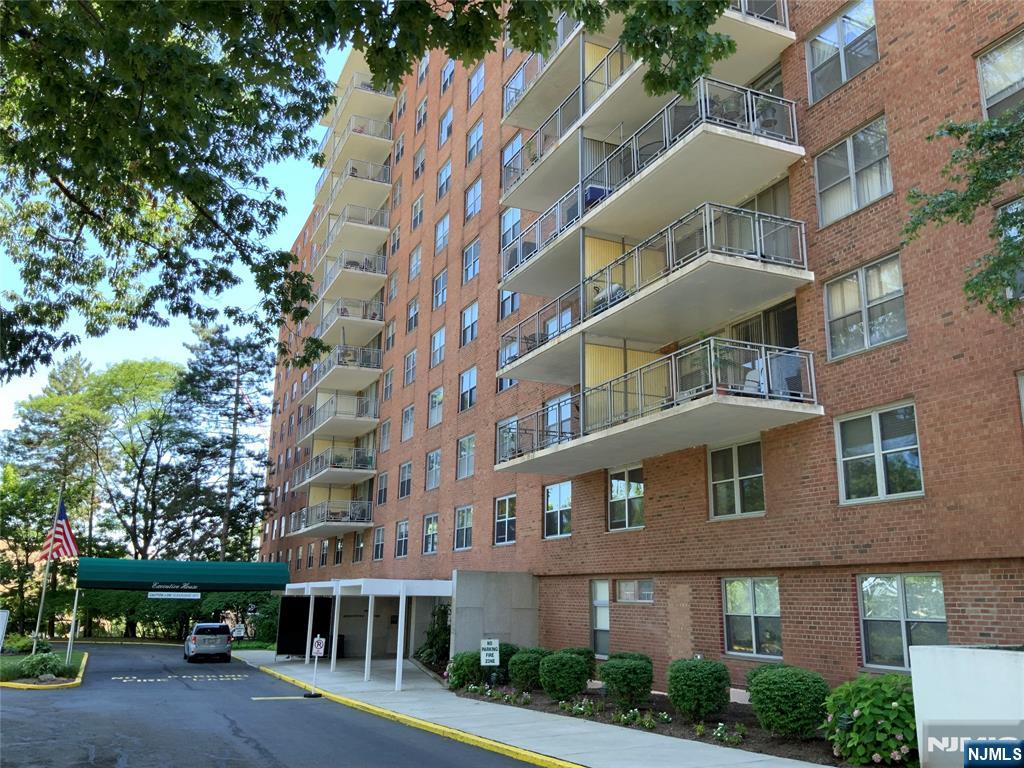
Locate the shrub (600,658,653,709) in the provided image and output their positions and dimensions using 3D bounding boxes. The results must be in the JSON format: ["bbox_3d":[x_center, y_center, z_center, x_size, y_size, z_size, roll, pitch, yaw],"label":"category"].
[{"bbox_3d":[2.349,6.103,17.610,1.050,0.980,1.050,1,-14,0],"label":"shrub"}]

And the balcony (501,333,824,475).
[{"bbox_3d":[2.664,0.795,19.750,2.350,1.030,9.590,7,-15,-23],"label":"balcony"}]

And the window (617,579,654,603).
[{"bbox_3d":[3.078,5.212,21.520,0.150,0.550,1.710,7,-15,-23],"label":"window"}]

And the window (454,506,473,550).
[{"bbox_3d":[-1.743,5.380,31.985,0.150,1.560,1.660,7,-15,-24],"label":"window"}]

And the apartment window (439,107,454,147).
[{"bbox_3d":[-2.982,-11.778,39.602,0.140,1.500,1.720,7,-15,-24],"label":"apartment window"}]

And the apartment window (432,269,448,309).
[{"bbox_3d":[-3.119,-4.096,37.681,0.140,1.500,1.720,7,-15,-24],"label":"apartment window"}]

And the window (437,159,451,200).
[{"bbox_3d":[-3.014,-9.200,38.703,0.130,1.502,1.657,7,-15,-23],"label":"window"}]

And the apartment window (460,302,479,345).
[{"bbox_3d":[-1.609,-2.333,33.738,0.140,1.500,1.720,7,-15,-24],"label":"apartment window"}]

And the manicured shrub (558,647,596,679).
[{"bbox_3d":[1.608,7.137,21.384,1.020,1.020,1.020,1,-14,0],"label":"manicured shrub"}]

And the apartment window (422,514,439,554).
[{"bbox_3d":[-3.247,6.087,34.833,0.140,1.510,1.710,7,-15,-24],"label":"apartment window"}]

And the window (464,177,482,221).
[{"bbox_3d":[-1.544,-7.461,34.759,0.140,1.510,1.710,7,-15,-24],"label":"window"}]

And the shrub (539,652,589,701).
[{"bbox_3d":[1.094,6.127,17.988,1.016,0.940,1.016,1,-14,0],"label":"shrub"}]

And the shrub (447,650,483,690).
[{"bbox_3d":[-1.109,7.027,21.166,1.000,0.930,1.000,1,-14,0],"label":"shrub"}]

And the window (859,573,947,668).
[{"bbox_3d":[6.377,3.880,14.052,0.130,1.496,1.777,7,-15,-23],"label":"window"}]

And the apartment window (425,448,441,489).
[{"bbox_3d":[-3.249,3.588,35.825,0.150,1.560,1.660,7,-15,-24],"label":"apartment window"}]

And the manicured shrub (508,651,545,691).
[{"bbox_3d":[0.423,7.373,22.000,1.000,0.930,1.000,1,-14,0],"label":"manicured shrub"}]

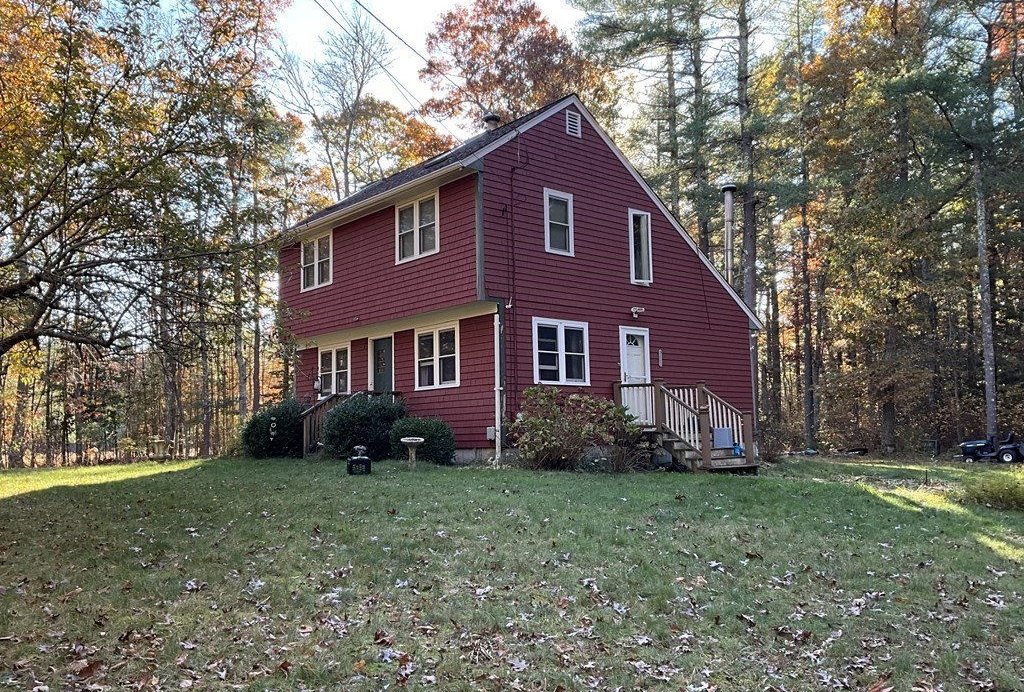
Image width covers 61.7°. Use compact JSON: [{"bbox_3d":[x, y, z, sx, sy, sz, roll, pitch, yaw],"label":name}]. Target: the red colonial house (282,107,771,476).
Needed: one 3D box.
[{"bbox_3d":[0.001,-1.040,22.491,9.412,7.810,8.914,4,-7,-40],"label":"red colonial house"}]

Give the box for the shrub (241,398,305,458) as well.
[{"bbox_3d":[-5.521,1.915,20.119,1.550,1.400,1.600,4,-7,-40],"label":"shrub"}]

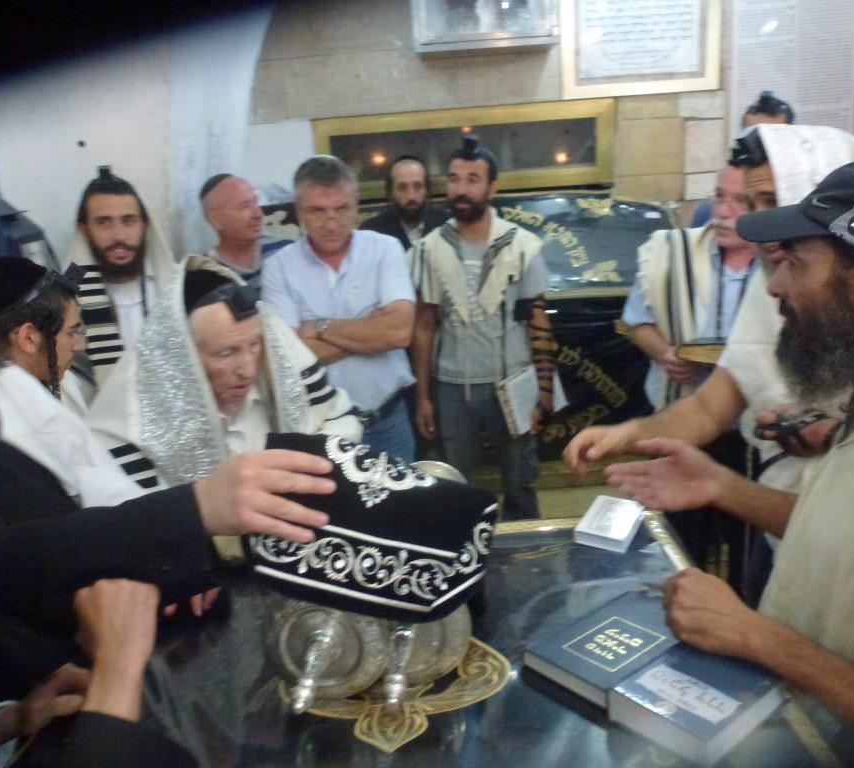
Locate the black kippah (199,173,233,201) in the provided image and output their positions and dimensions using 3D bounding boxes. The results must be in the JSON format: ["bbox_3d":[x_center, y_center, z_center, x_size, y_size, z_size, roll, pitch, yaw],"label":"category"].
[{"bbox_3d":[-0.724,-0.683,2.420,0.155,0.045,0.155,-35,13,17],"label":"black kippah"}]

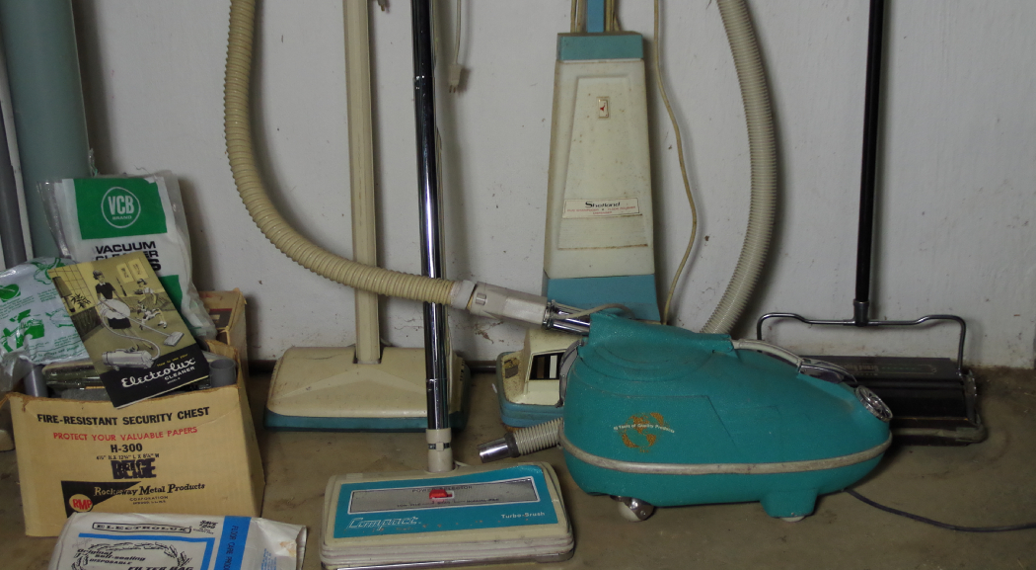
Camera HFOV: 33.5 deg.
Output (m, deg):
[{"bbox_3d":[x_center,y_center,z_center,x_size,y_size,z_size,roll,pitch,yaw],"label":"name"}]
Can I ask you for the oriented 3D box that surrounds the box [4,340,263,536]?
[{"bbox_3d":[-0.547,0.230,2.504,0.330,0.229,0.133,-1,25,-2],"label":"box"}]

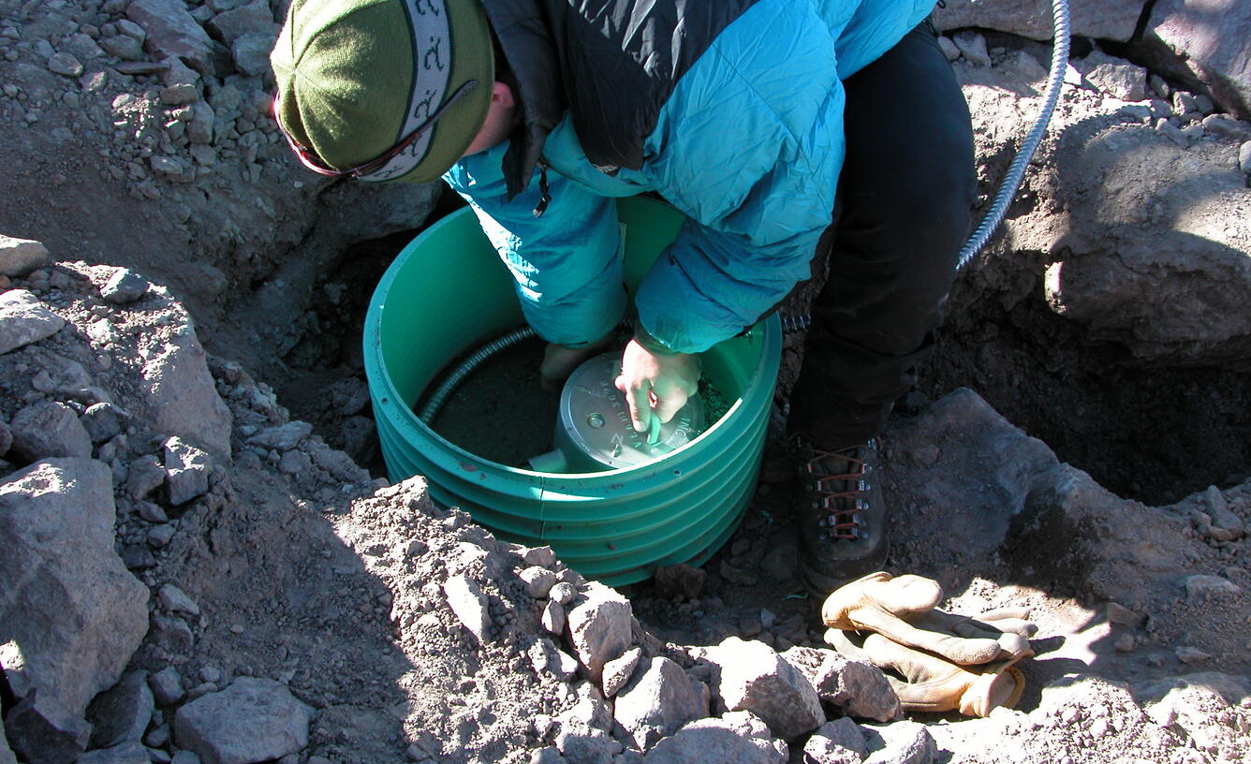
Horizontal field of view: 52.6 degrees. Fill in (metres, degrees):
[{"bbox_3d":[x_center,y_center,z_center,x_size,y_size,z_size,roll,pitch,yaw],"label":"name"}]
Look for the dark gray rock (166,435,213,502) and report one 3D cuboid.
[{"bbox_3d":[-0.487,0.098,1.410,0.053,0.058,0.055,0,52,0],"label":"dark gray rock"}]

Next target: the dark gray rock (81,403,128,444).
[{"bbox_3d":[-0.580,0.046,1.410,0.052,0.045,0.043,0,52,0],"label":"dark gray rock"}]

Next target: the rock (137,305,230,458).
[{"bbox_3d":[-0.539,0.001,1.550,0.105,0.075,0.212,-10,53,-9],"label":"rock"}]

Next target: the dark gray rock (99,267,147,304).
[{"bbox_3d":[-0.632,-0.122,1.594,0.056,0.034,0.041,-10,53,-9],"label":"dark gray rock"}]

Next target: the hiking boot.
[{"bbox_3d":[0.267,0.096,1.578,0.110,0.160,0.290,0,52,0],"label":"hiking boot"}]

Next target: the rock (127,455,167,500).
[{"bbox_3d":[-0.562,0.112,1.487,0.041,0.036,0.050,-10,53,-9],"label":"rock"}]

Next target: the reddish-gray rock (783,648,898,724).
[{"bbox_3d":[0.237,0.334,1.390,0.117,0.068,0.068,14,53,11],"label":"reddish-gray rock"}]

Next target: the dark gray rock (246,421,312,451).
[{"bbox_3d":[-0.432,0.068,1.577,0.080,0.026,0.033,-6,52,-6],"label":"dark gray rock"}]

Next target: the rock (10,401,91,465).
[{"bbox_3d":[-0.670,0.058,1.476,0.082,0.055,0.066,10,52,6],"label":"rock"}]

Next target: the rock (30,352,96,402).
[{"bbox_3d":[-0.636,-0.005,1.430,0.075,0.045,0.055,12,53,9],"label":"rock"}]

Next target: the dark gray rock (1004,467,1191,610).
[{"bbox_3d":[0.575,0.191,1.540,0.210,0.130,0.155,12,53,9],"label":"dark gray rock"}]

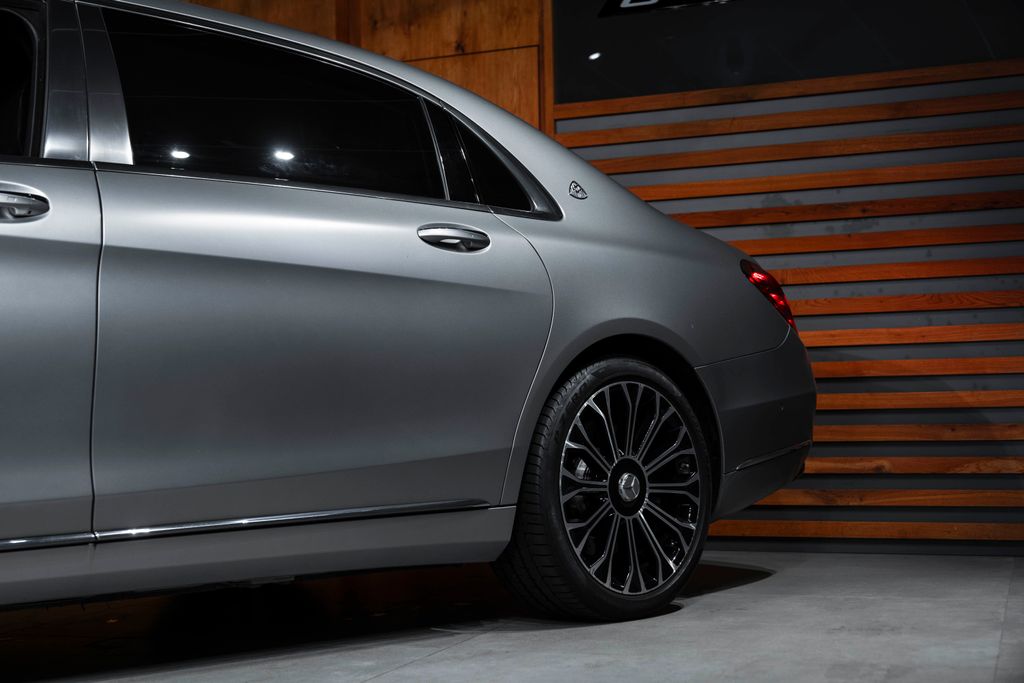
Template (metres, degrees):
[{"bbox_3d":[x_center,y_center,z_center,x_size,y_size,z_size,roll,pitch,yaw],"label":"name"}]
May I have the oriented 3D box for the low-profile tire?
[{"bbox_3d":[0.226,0.381,3.885,0.700,0.695,0.262,1,-6,-44],"label":"low-profile tire"}]

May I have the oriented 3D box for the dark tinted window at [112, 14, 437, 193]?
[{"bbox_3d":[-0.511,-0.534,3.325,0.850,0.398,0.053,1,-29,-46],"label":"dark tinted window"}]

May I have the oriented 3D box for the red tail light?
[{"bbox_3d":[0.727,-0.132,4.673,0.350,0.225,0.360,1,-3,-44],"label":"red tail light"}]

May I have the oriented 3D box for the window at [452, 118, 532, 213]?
[{"bbox_3d":[-0.057,-0.450,3.771,0.192,0.261,0.040,2,-29,-48],"label":"window"}]

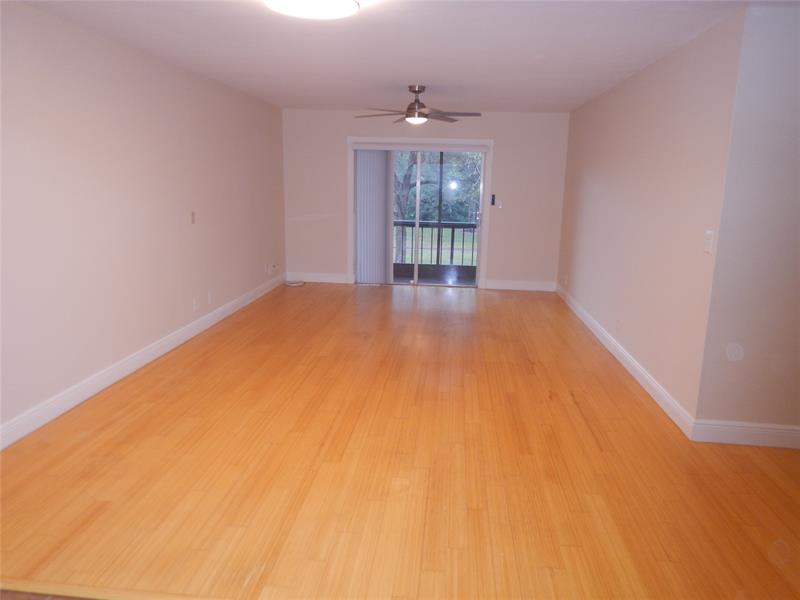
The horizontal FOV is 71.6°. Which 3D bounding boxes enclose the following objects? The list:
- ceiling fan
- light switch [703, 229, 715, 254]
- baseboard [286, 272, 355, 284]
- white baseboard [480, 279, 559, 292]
[{"bbox_3d":[0.177,-1.974,5.629,1.310,0.365,1.290,2,12,5],"label":"ceiling fan"},{"bbox_3d":[1.774,-0.341,3.200,0.012,0.125,0.098,2,12,5],"label":"light switch"},{"bbox_3d":[-1.192,-0.316,8.191,0.988,0.142,0.020,2,12,5],"label":"baseboard"},{"bbox_3d":[1.708,-0.198,7.915,1.024,0.142,0.020,2,12,5],"label":"white baseboard"}]

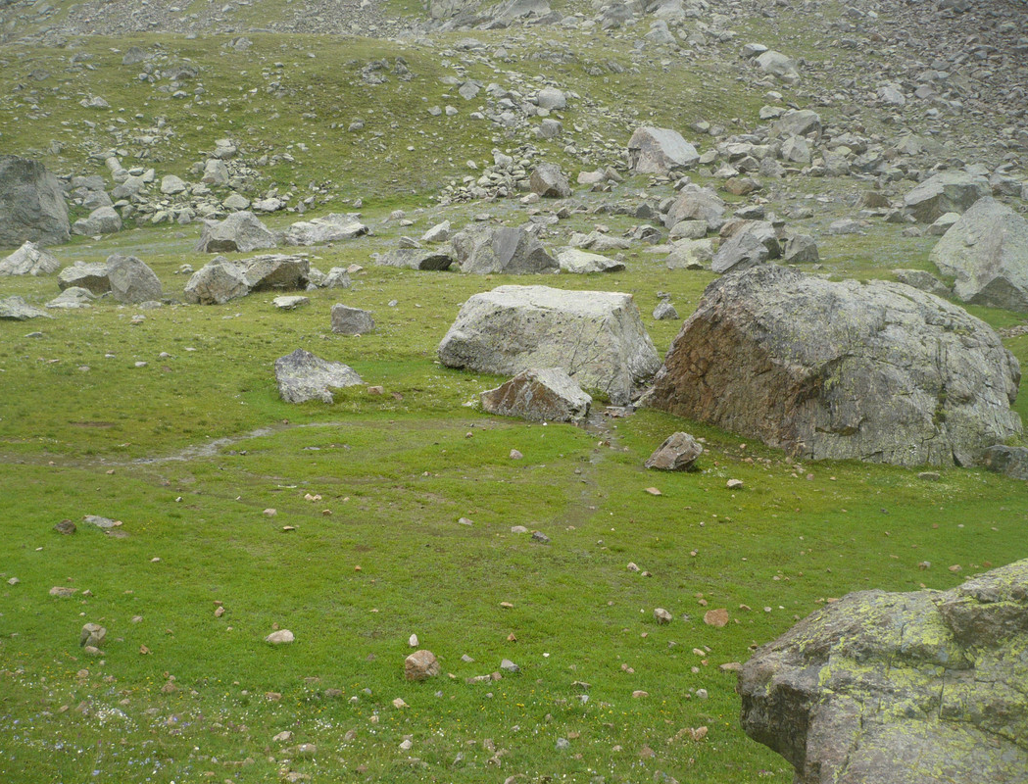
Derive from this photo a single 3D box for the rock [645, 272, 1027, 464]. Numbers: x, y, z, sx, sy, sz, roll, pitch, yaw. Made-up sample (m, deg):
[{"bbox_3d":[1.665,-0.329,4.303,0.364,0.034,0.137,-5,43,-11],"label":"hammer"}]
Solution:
[{"bbox_3d":[3.920,-0.570,13.100,4.150,2.050,3.200,2,14,9],"label":"rock"}]

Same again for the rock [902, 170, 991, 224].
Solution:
[{"bbox_3d":[15.428,-7.007,37.675,2.835,1.793,2.551,6,15,24],"label":"rock"}]

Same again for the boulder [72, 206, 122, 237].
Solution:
[{"bbox_3d":[-13.232,-5.424,33.463,1.466,0.893,1.265,-5,15,-21],"label":"boulder"}]

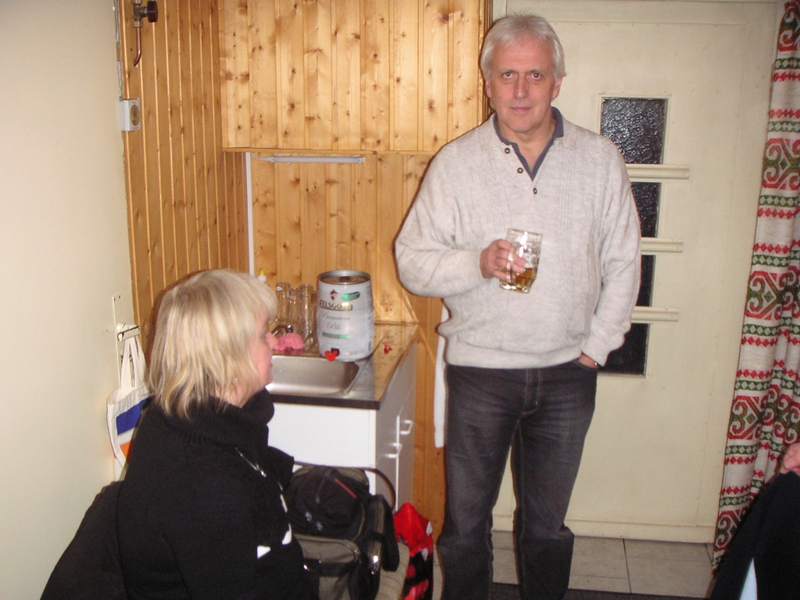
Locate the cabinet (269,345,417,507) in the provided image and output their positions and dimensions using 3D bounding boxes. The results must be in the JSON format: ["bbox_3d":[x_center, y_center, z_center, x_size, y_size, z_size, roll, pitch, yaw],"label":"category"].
[{"bbox_3d":[-0.298,0.590,2.785,0.590,0.840,0.830,2,12,8],"label":"cabinet"}]

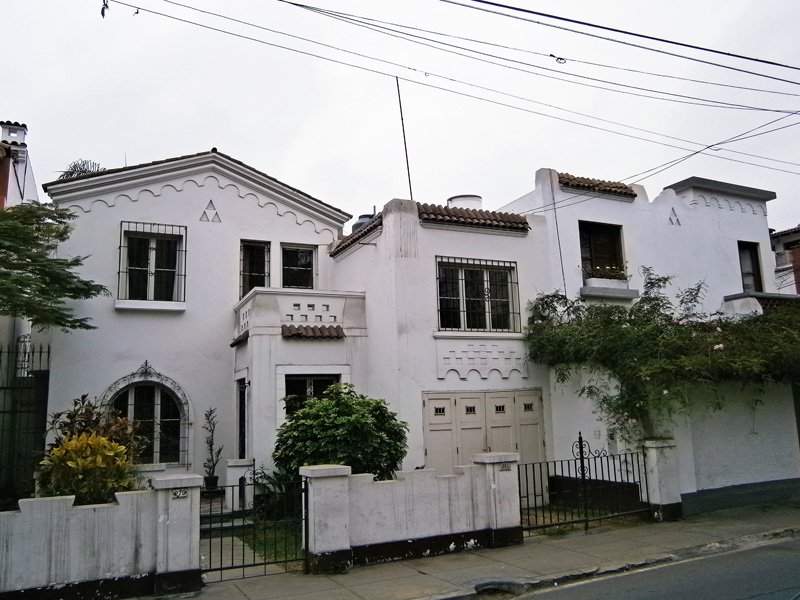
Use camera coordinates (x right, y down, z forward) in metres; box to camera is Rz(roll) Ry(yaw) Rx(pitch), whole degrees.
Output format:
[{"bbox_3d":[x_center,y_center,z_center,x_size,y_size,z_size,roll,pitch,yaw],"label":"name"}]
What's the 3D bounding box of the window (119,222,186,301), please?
[{"bbox_3d":[-5.063,-0.765,12.337,1.259,1.594,0.148,2,-9,-24],"label":"window"}]

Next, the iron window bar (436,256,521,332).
[{"bbox_3d":[1.482,-0.076,11.423,1.788,1.385,0.197,2,-9,-24],"label":"iron window bar"}]

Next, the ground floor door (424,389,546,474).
[{"bbox_3d":[1.615,2.795,11.144,2.605,2.226,0.118,2,-9,-24],"label":"ground floor door"}]

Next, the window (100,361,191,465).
[{"bbox_3d":[-5.044,2.265,12.004,1.623,2.021,0.197,2,-9,-24],"label":"window"}]

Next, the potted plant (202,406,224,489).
[{"bbox_3d":[-3.730,2.973,12.025,0.405,1.622,0.414,2,-9,-24],"label":"potted plant"}]

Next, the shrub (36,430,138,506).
[{"bbox_3d":[-3.870,2.533,7.434,1.068,1.733,1.184,2,-9,-24],"label":"shrub"}]

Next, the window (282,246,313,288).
[{"bbox_3d":[-2.319,-0.755,13.822,0.798,1.041,0.138,2,-9,-24],"label":"window"}]

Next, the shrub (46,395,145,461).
[{"bbox_3d":[-4.279,2.443,8.410,1.202,2.196,1.332,2,-9,-24],"label":"shrub"}]

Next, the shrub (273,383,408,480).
[{"bbox_3d":[-0.870,2.510,9.402,2.100,2.350,1.950,2,-9,-24],"label":"shrub"}]

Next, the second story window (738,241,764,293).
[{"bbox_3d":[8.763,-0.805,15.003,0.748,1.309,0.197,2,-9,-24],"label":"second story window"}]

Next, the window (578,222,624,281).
[{"bbox_3d":[4.357,-0.964,13.058,1.221,1.390,0.217,2,-9,-24],"label":"window"}]

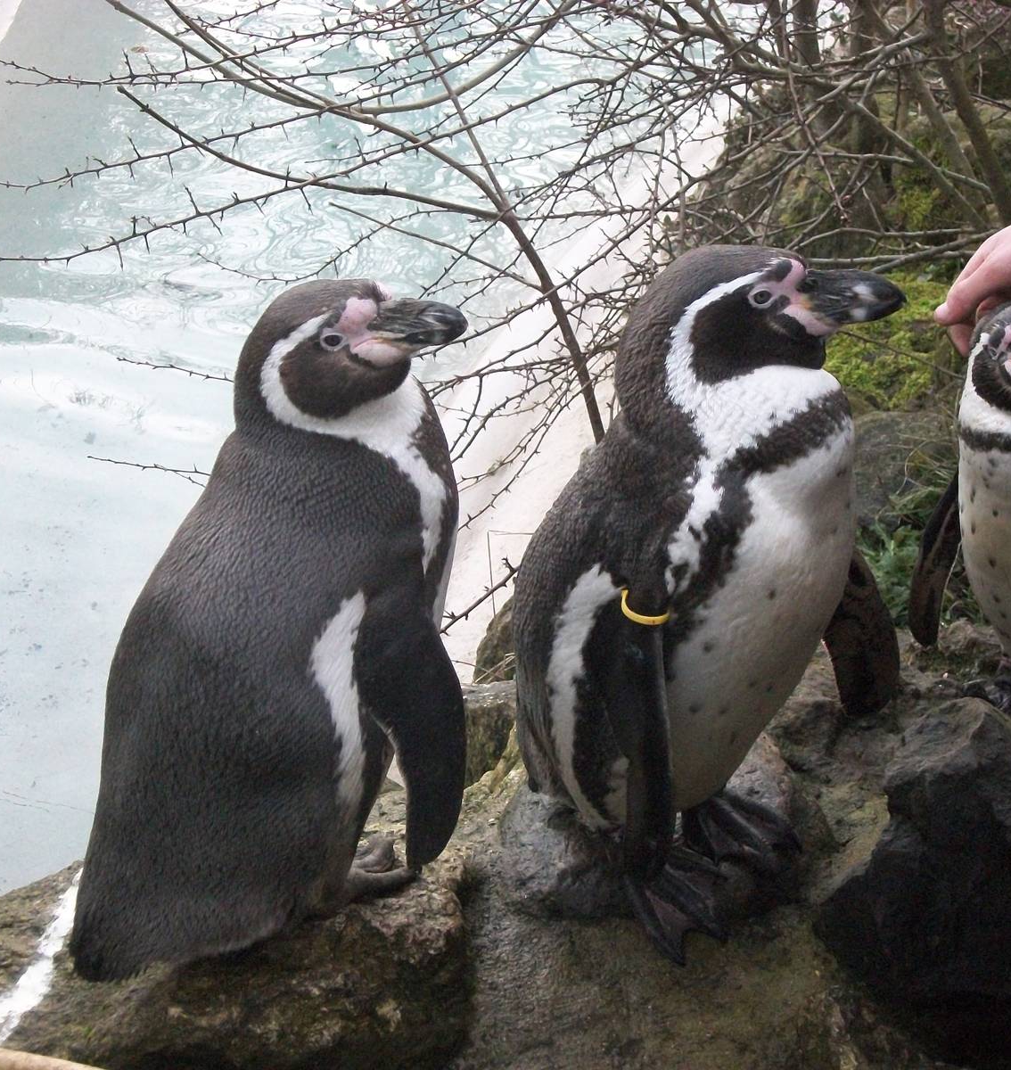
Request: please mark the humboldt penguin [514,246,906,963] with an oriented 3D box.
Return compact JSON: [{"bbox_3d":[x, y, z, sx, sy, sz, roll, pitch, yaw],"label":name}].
[{"bbox_3d":[0.135,0.044,1.710,0.265,0.470,0.230,13,25,31],"label":"humboldt penguin"}]

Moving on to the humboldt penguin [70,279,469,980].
[{"bbox_3d":[-0.157,0.059,1.680,0.280,0.455,0.205,-11,23,-26],"label":"humboldt penguin"}]

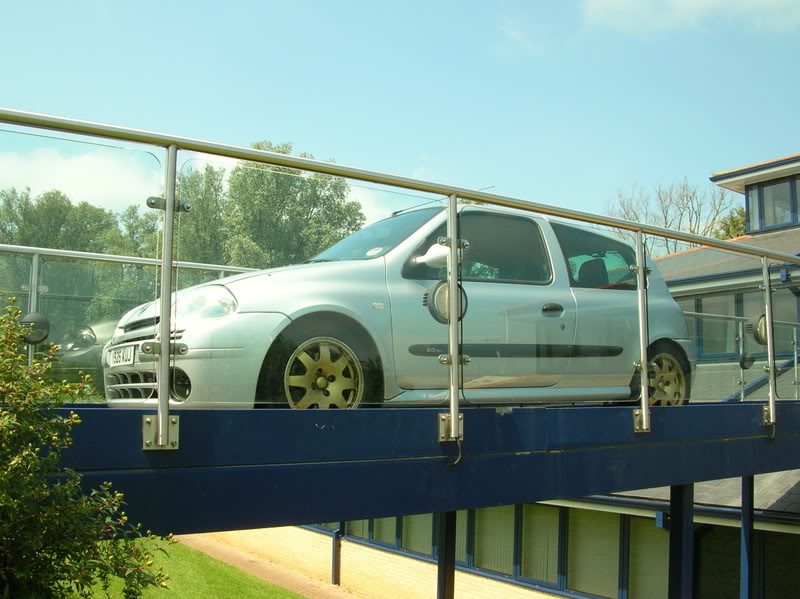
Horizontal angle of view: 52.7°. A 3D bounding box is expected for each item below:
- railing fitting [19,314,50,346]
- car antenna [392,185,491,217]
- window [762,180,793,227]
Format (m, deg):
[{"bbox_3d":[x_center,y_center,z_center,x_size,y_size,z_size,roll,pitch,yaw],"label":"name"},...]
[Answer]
[{"bbox_3d":[-2.191,0.176,4.850,0.190,0.190,0.110,5,-9,-34],"label":"railing fitting"},{"bbox_3d":[0.294,-0.637,5.200,0.820,0.310,0.030,5,-9,-34],"label":"car antenna"},{"bbox_3d":[9.339,-2.375,20.000,0.070,1.020,0.800,5,-9,-34],"label":"window"}]

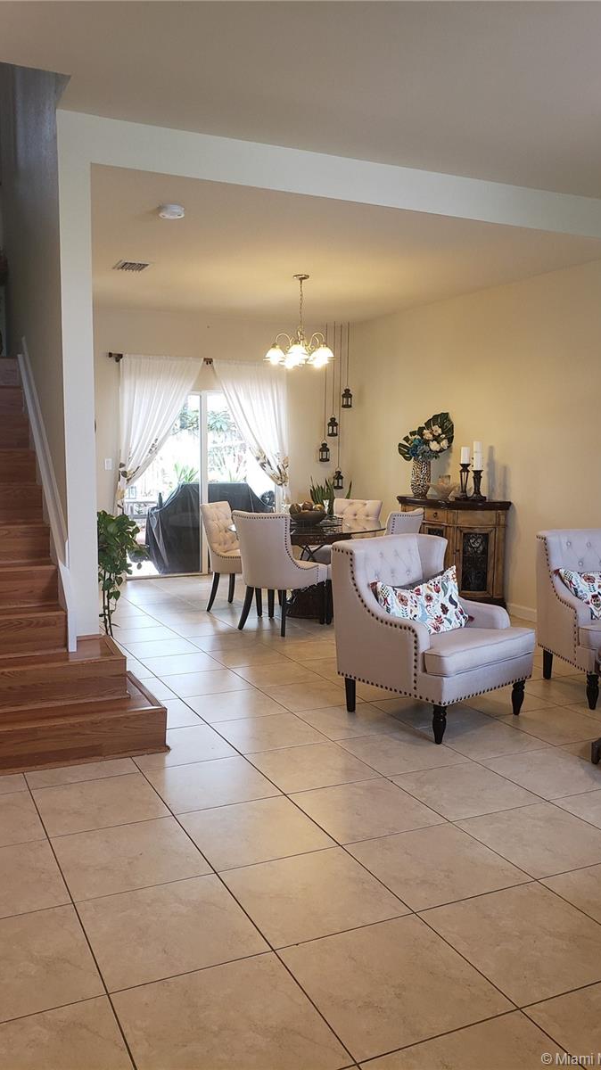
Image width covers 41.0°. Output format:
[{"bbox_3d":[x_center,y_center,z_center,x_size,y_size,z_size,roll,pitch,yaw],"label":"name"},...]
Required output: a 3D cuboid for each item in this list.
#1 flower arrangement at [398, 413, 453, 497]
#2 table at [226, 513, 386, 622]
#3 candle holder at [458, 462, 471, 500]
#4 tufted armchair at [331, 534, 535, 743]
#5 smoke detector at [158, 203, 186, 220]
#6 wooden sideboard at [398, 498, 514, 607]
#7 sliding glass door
[{"bbox_3d":[1.185,-0.758,7.683,0.310,0.803,0.430,-2,6,-26],"label":"flower arrangement"},{"bbox_3d":[0.039,0.293,6.952,1.340,0.760,1.340,0,6,0],"label":"table"},{"bbox_3d":[1.468,-0.479,7.214,0.105,0.336,0.105,-2,6,-25],"label":"candle holder"},{"bbox_3d":[0.698,0.490,4.241,0.750,0.905,0.775,-4,8,-41],"label":"tufted armchair"},{"bbox_3d":[-0.782,-1.958,4.878,0.150,0.050,0.150,-2,6,-26],"label":"smoke detector"},{"bbox_3d":[1.298,0.151,7.461,0.430,0.965,1.440,-2,6,-25],"label":"wooden sideboard"},{"bbox_3d":[-1.083,-0.564,8.882,1.820,2.020,0.120,-2,6,-26],"label":"sliding glass door"}]

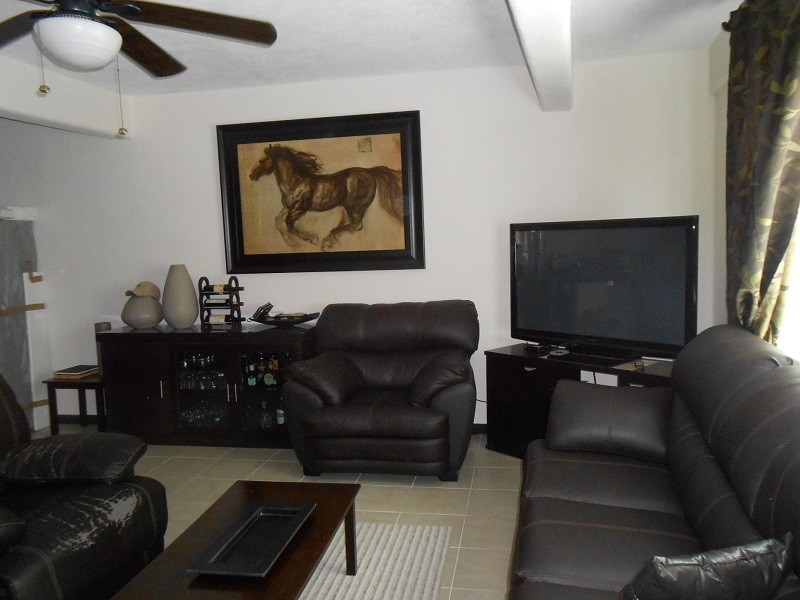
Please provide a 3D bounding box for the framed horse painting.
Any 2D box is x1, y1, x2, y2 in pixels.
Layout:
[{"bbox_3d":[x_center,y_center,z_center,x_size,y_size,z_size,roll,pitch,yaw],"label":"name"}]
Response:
[{"bbox_3d":[-0.585,-0.758,4.370,1.527,1.105,0.040,-1,4,11],"label":"framed horse painting"}]

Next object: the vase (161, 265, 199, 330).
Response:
[{"bbox_3d":[-1.647,-0.029,4.504,0.255,0.480,0.255,-1,4,11],"label":"vase"}]

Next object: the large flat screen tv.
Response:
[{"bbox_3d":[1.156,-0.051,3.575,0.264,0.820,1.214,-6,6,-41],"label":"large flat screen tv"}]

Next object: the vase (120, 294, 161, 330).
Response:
[{"bbox_3d":[-1.960,0.072,4.575,0.301,0.287,0.297,-1,4,11],"label":"vase"}]

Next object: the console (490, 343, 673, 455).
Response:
[{"bbox_3d":[1.195,0.683,3.618,0.409,0.653,1.412,-6,6,-41],"label":"console"}]

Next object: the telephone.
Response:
[{"bbox_3d":[-1.005,0.095,4.346,0.139,0.132,0.079,-3,5,-14],"label":"telephone"}]

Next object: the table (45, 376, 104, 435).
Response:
[{"bbox_3d":[-2.381,0.815,4.678,0.521,0.446,0.376,-1,4,11],"label":"table"}]

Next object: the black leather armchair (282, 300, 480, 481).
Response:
[{"bbox_3d":[-0.072,0.532,3.890,1.181,0.990,0.871,-1,4,11],"label":"black leather armchair"}]

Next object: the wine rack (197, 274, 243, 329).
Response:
[{"bbox_3d":[-1.269,0.026,4.254,0.256,0.386,0.112,-1,4,11],"label":"wine rack"}]

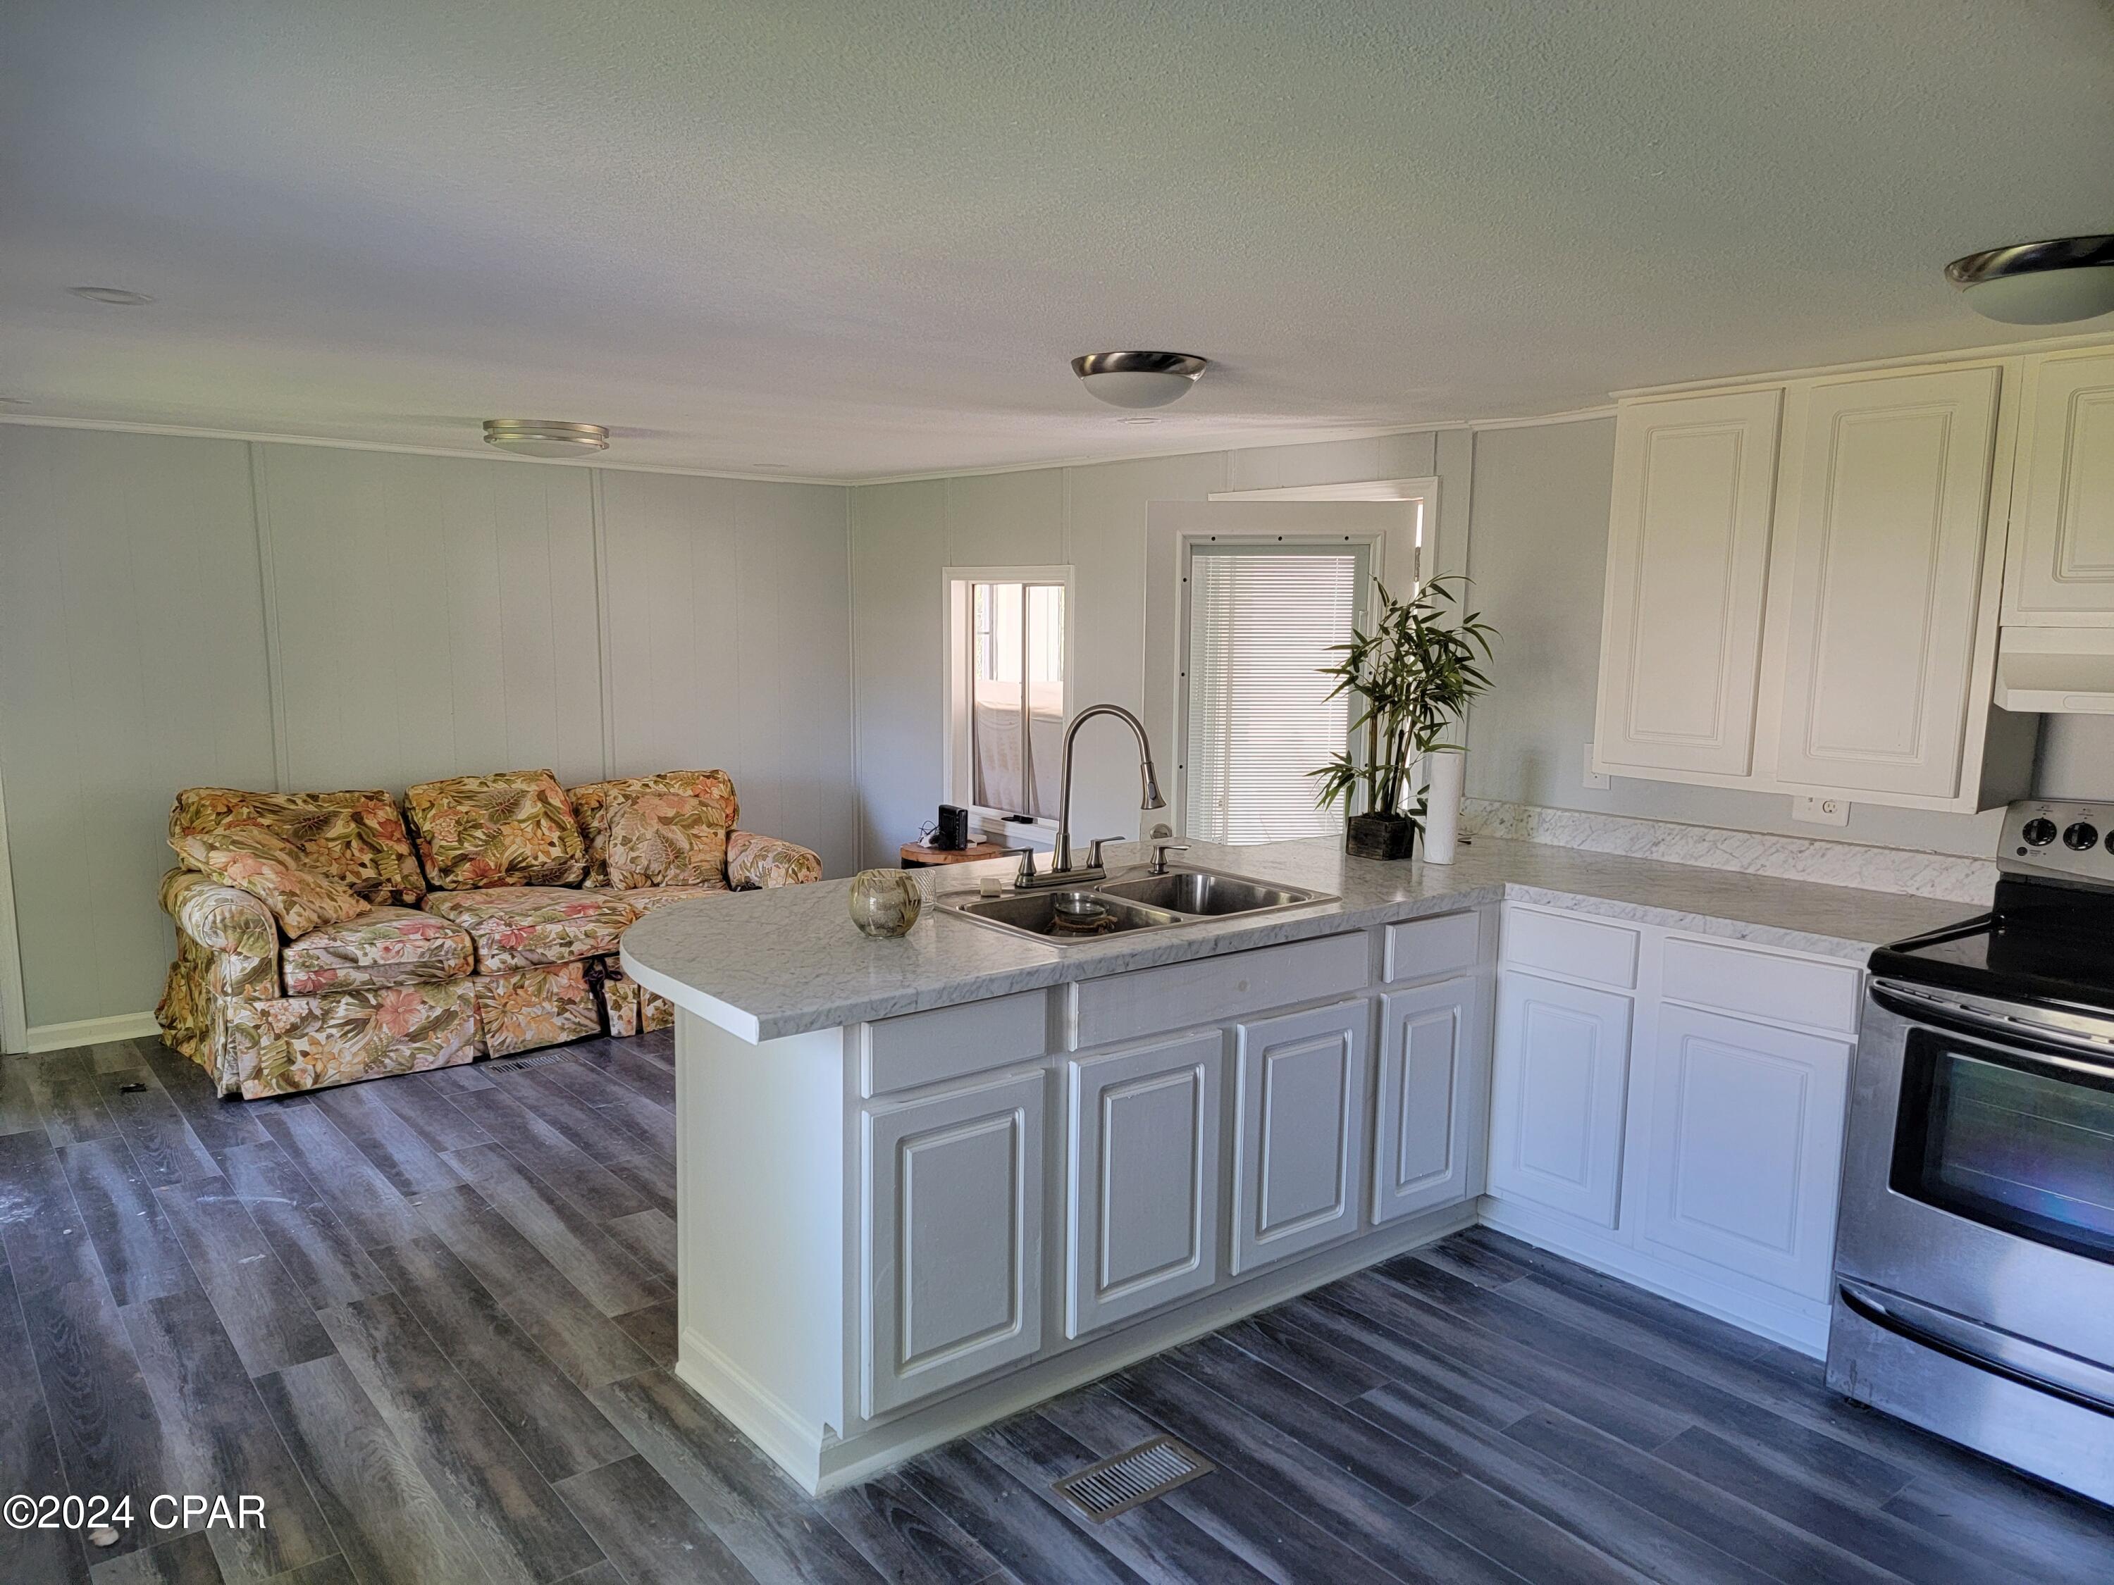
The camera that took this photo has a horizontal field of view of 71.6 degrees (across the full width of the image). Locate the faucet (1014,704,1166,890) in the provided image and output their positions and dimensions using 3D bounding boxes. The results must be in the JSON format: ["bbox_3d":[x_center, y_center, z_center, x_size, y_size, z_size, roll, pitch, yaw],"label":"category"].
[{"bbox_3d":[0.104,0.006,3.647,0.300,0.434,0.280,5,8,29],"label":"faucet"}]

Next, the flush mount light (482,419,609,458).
[{"bbox_3d":[-1.692,-1.158,4.865,0.413,0.100,0.413,-5,9,-38],"label":"flush mount light"}]

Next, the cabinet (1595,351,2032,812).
[{"bbox_3d":[1.852,-0.504,3.610,0.319,0.988,0.942,-5,9,-38],"label":"cabinet"}]

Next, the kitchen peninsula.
[{"bbox_3d":[0.536,0.713,3.407,2.806,0.893,1.913,-5,9,-38],"label":"kitchen peninsula"}]

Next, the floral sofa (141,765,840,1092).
[{"bbox_3d":[-2.069,0.412,5.546,2.256,0.922,0.961,-5,9,-38],"label":"floral sofa"}]

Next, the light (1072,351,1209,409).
[{"bbox_3d":[0.198,-0.968,3.493,0.326,0.107,0.326,1,7,0],"label":"light"}]

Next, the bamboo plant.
[{"bbox_3d":[0.970,-0.236,4.117,0.530,0.741,0.460,1,7,0],"label":"bamboo plant"}]

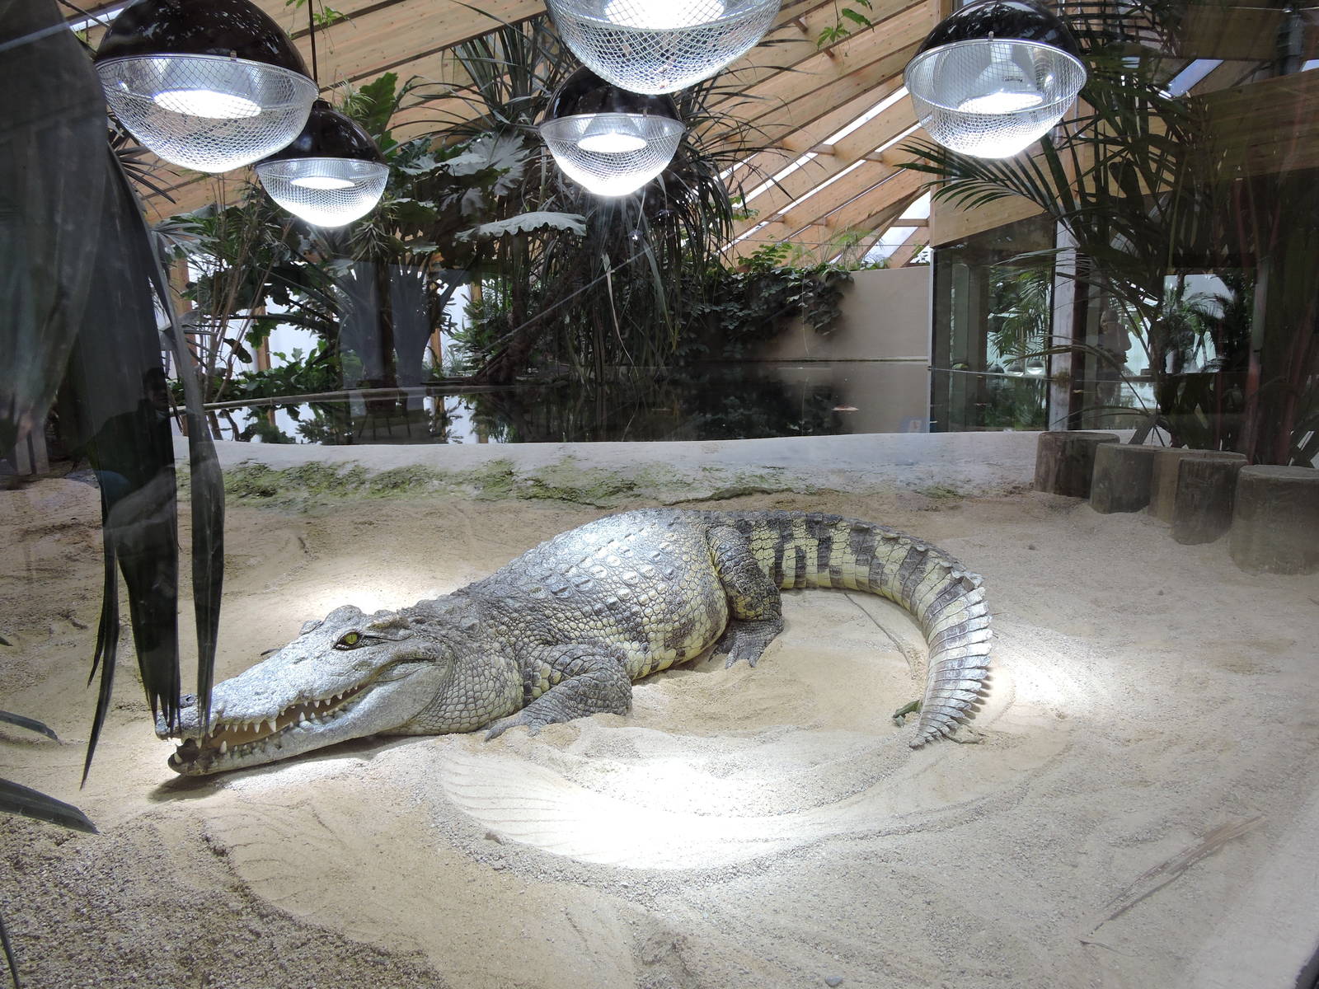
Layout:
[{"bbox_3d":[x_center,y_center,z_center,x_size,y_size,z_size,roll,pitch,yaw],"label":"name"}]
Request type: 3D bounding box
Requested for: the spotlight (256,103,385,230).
[{"bbox_3d":[-1.056,-1.038,2.877,0.395,0.381,0.395,-2,10,0],"label":"spotlight"}]

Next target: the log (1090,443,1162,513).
[{"bbox_3d":[2.124,-0.074,4.169,0.258,0.282,0.258,-2,10,0],"label":"log"}]

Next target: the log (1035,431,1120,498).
[{"bbox_3d":[2.103,-0.152,4.609,0.371,0.284,0.371,-2,10,0],"label":"log"}]

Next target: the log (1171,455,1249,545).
[{"bbox_3d":[2.137,0.022,3.557,0.228,0.304,0.228,-2,10,0],"label":"log"}]

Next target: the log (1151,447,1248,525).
[{"bbox_3d":[2.264,-0.026,3.861,0.339,0.285,0.339,-2,10,0],"label":"log"}]

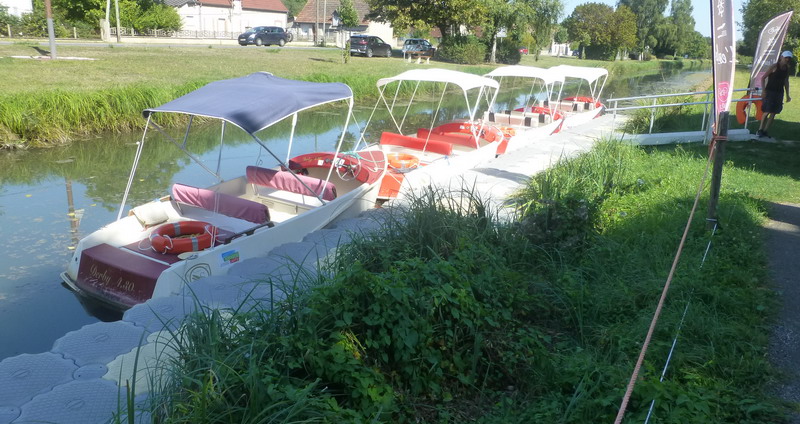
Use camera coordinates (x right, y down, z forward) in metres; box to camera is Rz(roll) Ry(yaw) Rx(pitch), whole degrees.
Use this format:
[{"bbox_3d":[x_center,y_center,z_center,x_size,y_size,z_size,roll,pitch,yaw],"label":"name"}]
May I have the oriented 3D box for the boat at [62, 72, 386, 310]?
[{"bbox_3d":[-1.455,-0.547,6.577,1.650,2.030,4.300,11,18,27],"label":"boat"}]

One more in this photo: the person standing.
[{"bbox_3d":[8.019,-2.492,12.345,0.540,1.750,0.400,-2,18,-19],"label":"person standing"}]

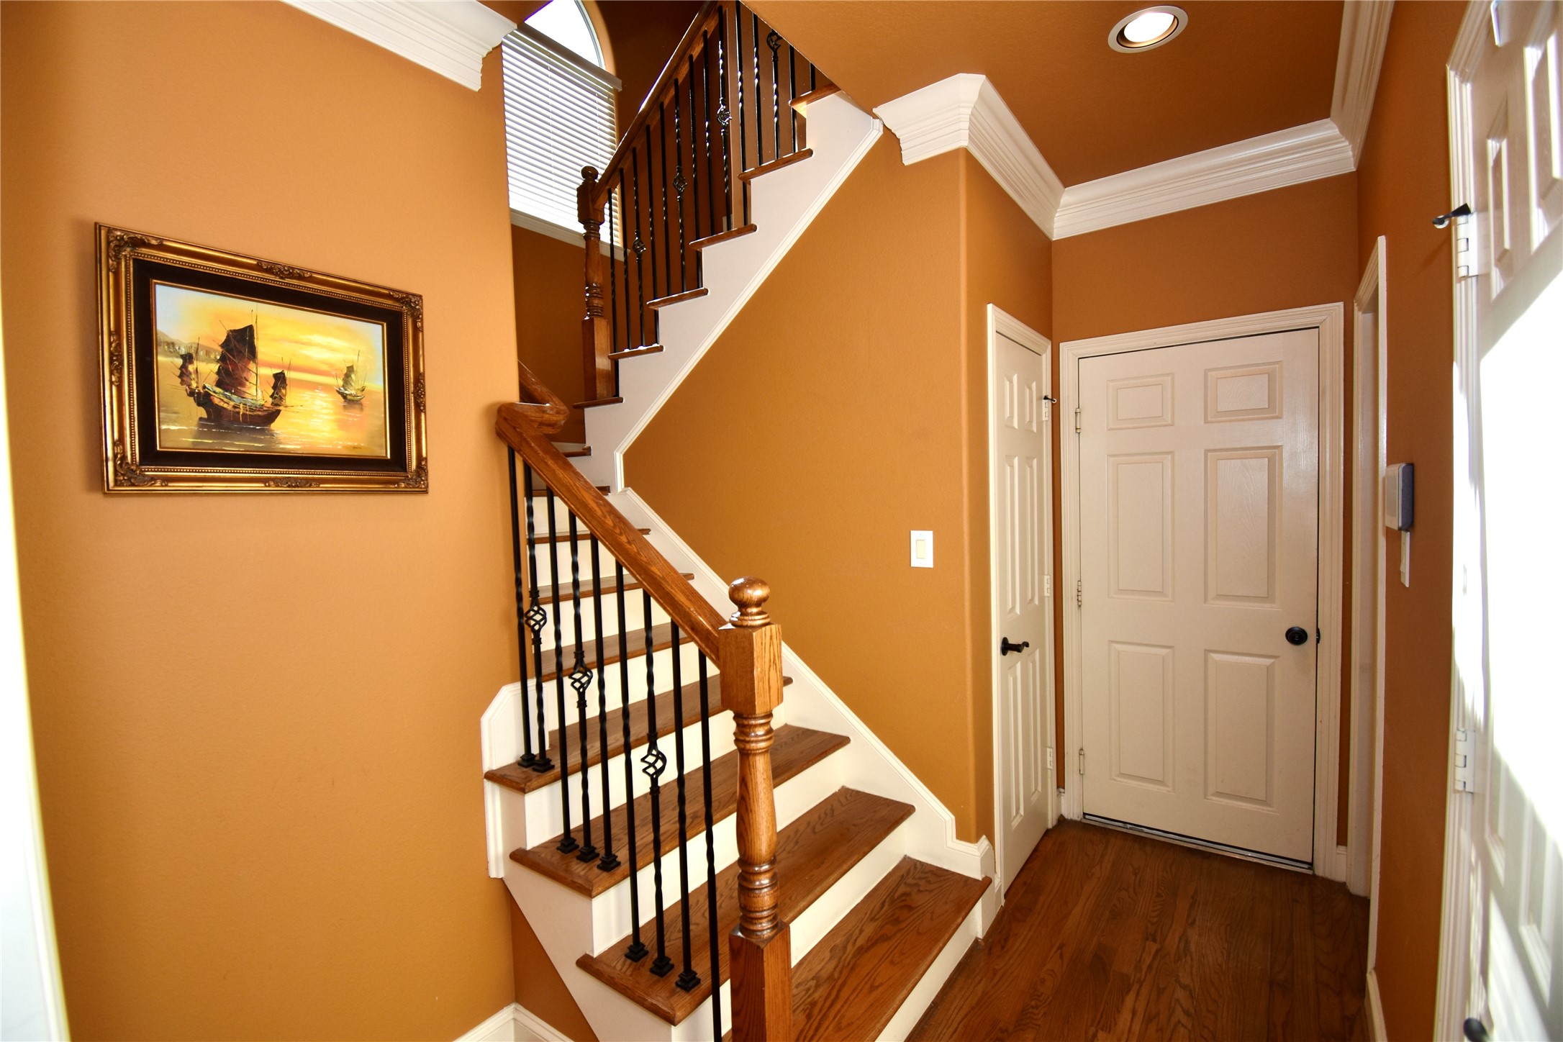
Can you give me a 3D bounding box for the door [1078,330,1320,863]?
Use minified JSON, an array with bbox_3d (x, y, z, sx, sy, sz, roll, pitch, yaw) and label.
[{"bbox_3d":[1.679,0.306,2.686,0.810,2.035,0.045,0,3,37],"label":"door"}]

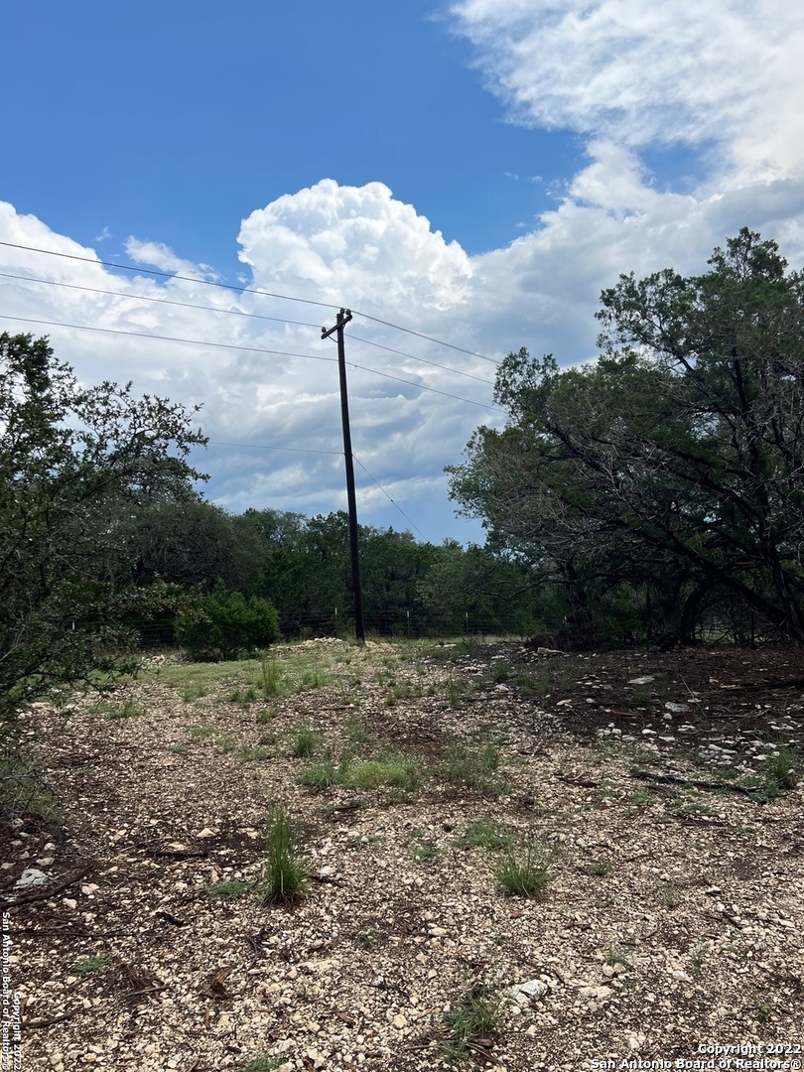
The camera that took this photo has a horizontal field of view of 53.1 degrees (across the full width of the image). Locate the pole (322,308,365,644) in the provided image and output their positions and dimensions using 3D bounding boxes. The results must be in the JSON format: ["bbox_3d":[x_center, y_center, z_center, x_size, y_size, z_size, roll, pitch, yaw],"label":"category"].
[{"bbox_3d":[-1.399,-1.745,22.125,0.320,9.250,1.750,-1,-5,-33],"label":"pole"}]

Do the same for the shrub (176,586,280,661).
[{"bbox_3d":[-4.200,2.070,19.400,2.500,1.800,2.400,-1,-4,0],"label":"shrub"}]

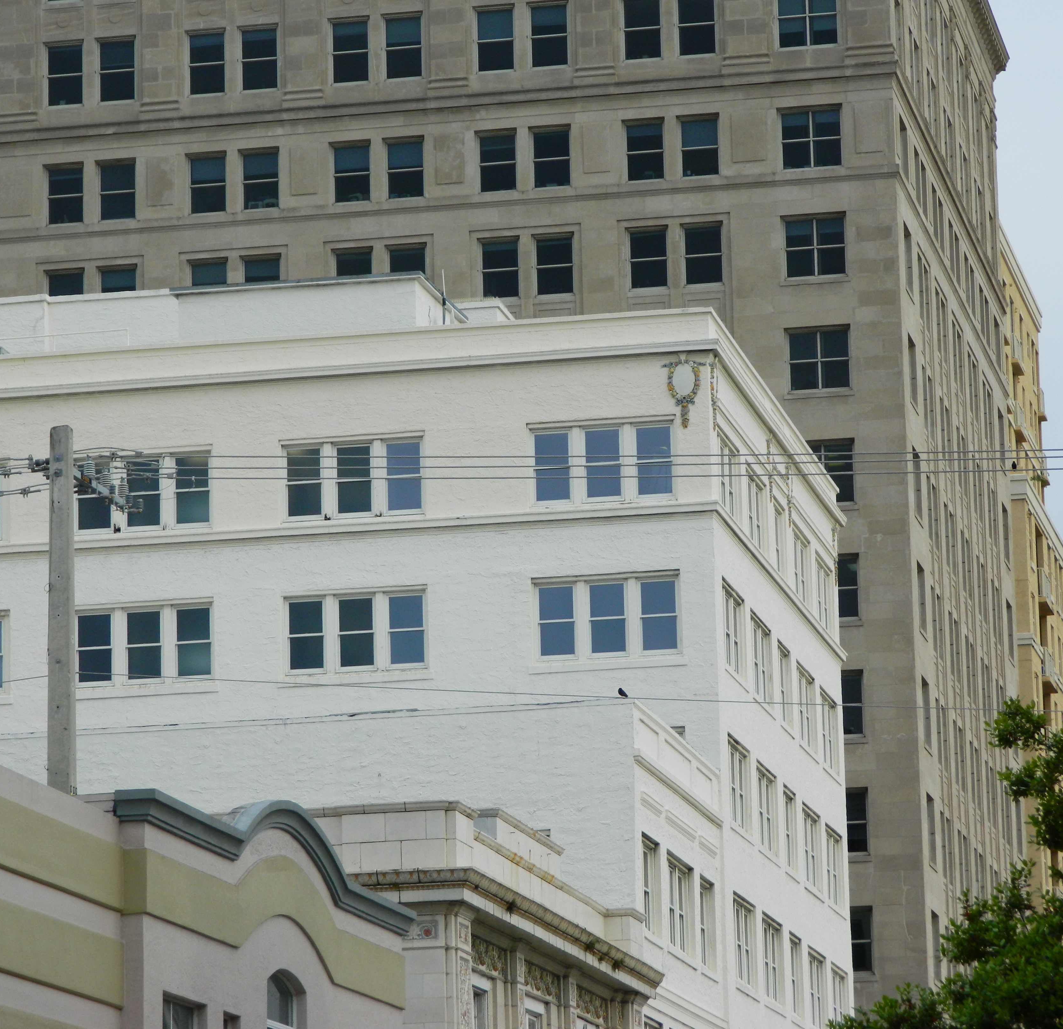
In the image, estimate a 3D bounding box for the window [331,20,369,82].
[{"bbox_3d":[-5.734,-14.674,162.220,1.175,1.983,0.150,-4,-11,10],"label":"window"}]

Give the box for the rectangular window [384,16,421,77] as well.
[{"bbox_3d":[-3.908,-14.239,155.956,1.095,1.878,0.200,-4,-11,10],"label":"rectangular window"}]

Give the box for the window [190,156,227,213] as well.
[{"bbox_3d":[-9.838,-10.033,155.630,1.117,1.733,0.200,-4,-11,10],"label":"window"}]

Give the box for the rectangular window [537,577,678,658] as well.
[{"bbox_3d":[1.665,2.271,112.168,3.046,1.603,0.200,-4,-11,10],"label":"rectangular window"}]

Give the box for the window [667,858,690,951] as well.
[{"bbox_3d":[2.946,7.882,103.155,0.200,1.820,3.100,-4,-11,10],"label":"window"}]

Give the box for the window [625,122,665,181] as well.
[{"bbox_3d":[3.354,-10.643,150.054,1.150,1.820,0.180,-4,-11,11],"label":"window"}]

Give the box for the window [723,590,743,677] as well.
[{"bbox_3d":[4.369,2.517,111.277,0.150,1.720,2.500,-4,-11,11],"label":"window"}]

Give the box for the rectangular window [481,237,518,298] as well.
[{"bbox_3d":[-0.939,-7.313,151.662,1.094,1.684,0.150,-4,-11,11],"label":"rectangular window"}]

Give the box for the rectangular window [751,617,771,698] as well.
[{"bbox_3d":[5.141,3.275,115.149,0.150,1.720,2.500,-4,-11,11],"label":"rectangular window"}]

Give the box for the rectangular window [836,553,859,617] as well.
[{"bbox_3d":[9.050,2.222,156.300,1.999,1.950,0.150,-4,-11,10],"label":"rectangular window"}]

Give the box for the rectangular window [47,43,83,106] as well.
[{"bbox_3d":[-14.416,-13.588,157.889,1.147,1.897,0.200,-4,-11,10],"label":"rectangular window"}]

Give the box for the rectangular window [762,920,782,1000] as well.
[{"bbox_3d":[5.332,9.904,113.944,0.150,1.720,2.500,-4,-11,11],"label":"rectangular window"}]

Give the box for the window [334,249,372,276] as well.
[{"bbox_3d":[-5.341,-7.122,154.199,1.110,1.795,0.200,-4,-11,10],"label":"window"}]

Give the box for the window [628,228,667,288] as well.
[{"bbox_3d":[3.469,-7.645,152.568,1.111,1.795,0.200,-4,-11,10],"label":"window"}]

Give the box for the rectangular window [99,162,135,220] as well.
[{"bbox_3d":[-12.654,-9.870,156.152,1.130,1.738,0.200,-4,-11,10],"label":"rectangular window"}]

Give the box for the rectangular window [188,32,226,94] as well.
[{"bbox_3d":[-9.805,-13.646,154.606,1.070,1.855,0.150,-4,-11,11],"label":"rectangular window"}]

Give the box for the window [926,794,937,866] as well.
[{"bbox_3d":[11.676,9.264,150.167,0.200,1.980,1.850,-4,-11,10],"label":"window"}]

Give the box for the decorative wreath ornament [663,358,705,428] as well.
[{"bbox_3d":[3.365,-2.681,112.664,0.887,1.458,0.140,-4,-11,10],"label":"decorative wreath ornament"}]

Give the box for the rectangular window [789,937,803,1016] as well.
[{"bbox_3d":[6.127,10.776,119.474,0.200,1.800,1.950,-4,-11,10],"label":"rectangular window"}]

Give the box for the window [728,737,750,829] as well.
[{"bbox_3d":[4.511,5.954,112.327,0.200,1.850,3.100,-4,-11,10],"label":"window"}]

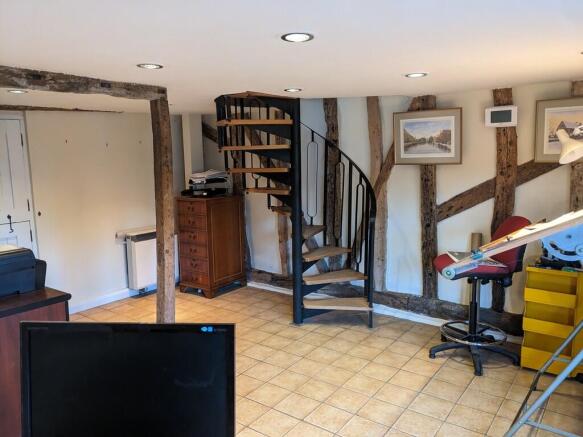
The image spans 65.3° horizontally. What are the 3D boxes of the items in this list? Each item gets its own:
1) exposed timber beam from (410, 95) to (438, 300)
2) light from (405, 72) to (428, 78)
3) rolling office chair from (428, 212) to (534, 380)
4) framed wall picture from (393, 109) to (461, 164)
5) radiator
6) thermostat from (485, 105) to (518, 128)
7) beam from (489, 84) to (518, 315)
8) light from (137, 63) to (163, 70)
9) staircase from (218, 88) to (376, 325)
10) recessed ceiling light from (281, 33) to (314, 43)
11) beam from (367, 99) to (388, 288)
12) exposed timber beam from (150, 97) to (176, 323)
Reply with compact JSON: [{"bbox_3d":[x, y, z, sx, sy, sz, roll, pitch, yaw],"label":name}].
[{"bbox_3d":[1.258,-0.165,4.137,0.165,1.869,0.100,5,10,36],"label":"exposed timber beam"},{"bbox_3d":[0.796,-0.913,2.892,0.135,0.030,0.135,5,10,36],"label":"light"},{"bbox_3d":[1.461,0.534,3.538,0.740,1.120,0.620,-3,9,-15],"label":"rolling office chair"},{"bbox_3d":[1.185,-0.705,3.977,0.600,0.468,0.030,5,10,36],"label":"framed wall picture"},{"bbox_3d":[-1.605,0.465,5.289,0.170,0.620,0.670,5,10,36],"label":"radiator"},{"bbox_3d":[1.690,-0.811,3.654,0.225,0.160,0.040,5,10,36],"label":"thermostat"},{"bbox_3d":[1.743,-0.115,3.726,0.165,1.840,0.110,5,10,36],"label":"beam"},{"bbox_3d":[-0.755,-0.816,2.429,0.135,0.030,0.135,-1,8,0],"label":"light"},{"bbox_3d":[0.051,-0.056,4.254,1.466,2.132,1.244,1,9,13],"label":"staircase"},{"bbox_3d":[0.026,-0.759,1.909,0.140,0.030,0.140,-1,8,0],"label":"recessed ceiling light"},{"bbox_3d":[0.845,-0.210,4.368,0.170,1.840,0.110,5,10,36],"label":"beam"},{"bbox_3d":[-0.948,0.139,3.373,0.105,1.990,0.125,5,10,36],"label":"exposed timber beam"}]

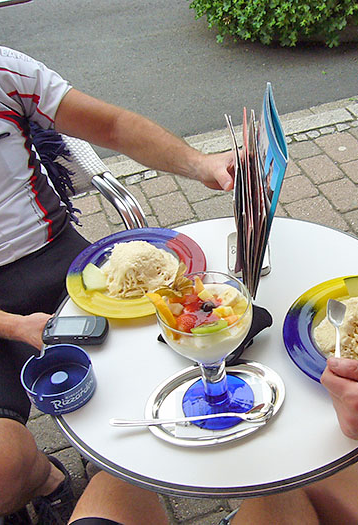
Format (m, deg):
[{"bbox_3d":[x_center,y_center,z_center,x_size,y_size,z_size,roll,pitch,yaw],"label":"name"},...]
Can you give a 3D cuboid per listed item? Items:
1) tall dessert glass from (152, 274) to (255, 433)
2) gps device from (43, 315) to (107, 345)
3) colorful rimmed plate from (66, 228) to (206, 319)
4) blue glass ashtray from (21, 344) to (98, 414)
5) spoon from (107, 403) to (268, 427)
[{"bbox_3d":[0.042,0.118,0.718,0.115,0.180,0.115,-11,37,0],"label":"tall dessert glass"},{"bbox_3d":[-0.172,0.115,0.947,0.107,0.030,0.056,-2,38,14],"label":"gps device"},{"bbox_3d":[-0.075,0.020,0.988,0.244,0.030,0.244,-7,37,6],"label":"colorful rimmed plate"},{"bbox_3d":[-0.174,0.172,0.833,0.101,0.042,0.101,-11,37,0],"label":"blue glass ashtray"},{"bbox_3d":[0.015,0.203,0.746,0.212,0.020,0.030,-5,37,2],"label":"spoon"}]

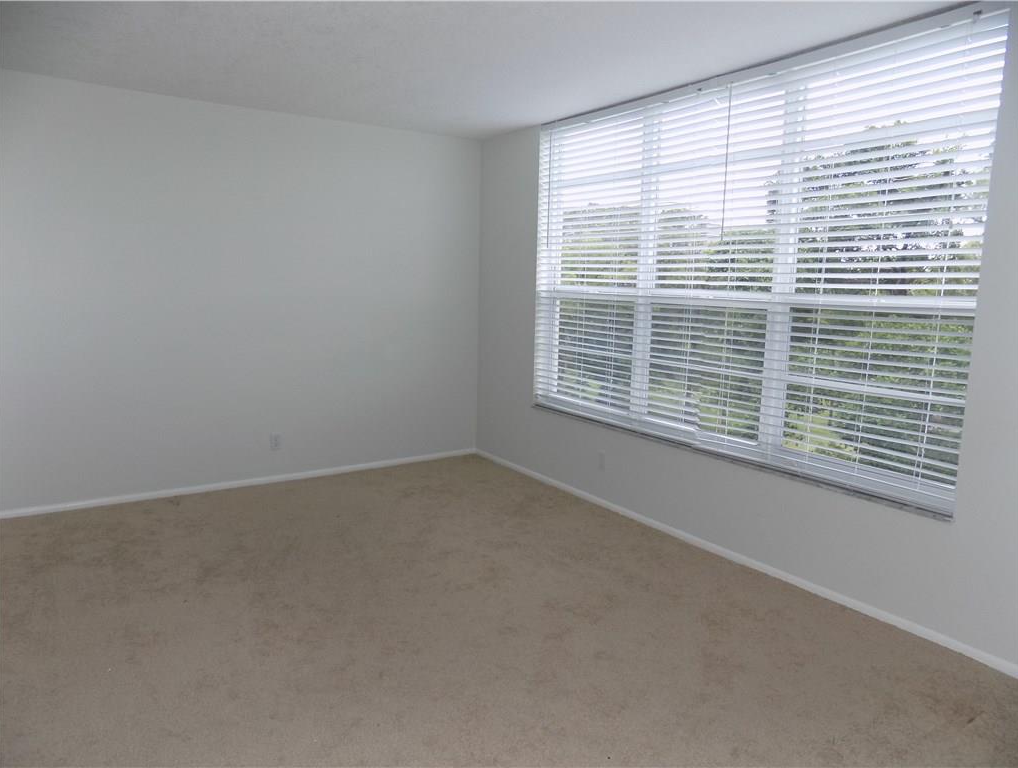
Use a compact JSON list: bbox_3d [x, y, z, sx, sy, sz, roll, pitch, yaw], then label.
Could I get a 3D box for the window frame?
[{"bbox_3d":[0.981,-0.597,3.622,0.065,1.842,2.718,-5,10,-34],"label":"window frame"}]

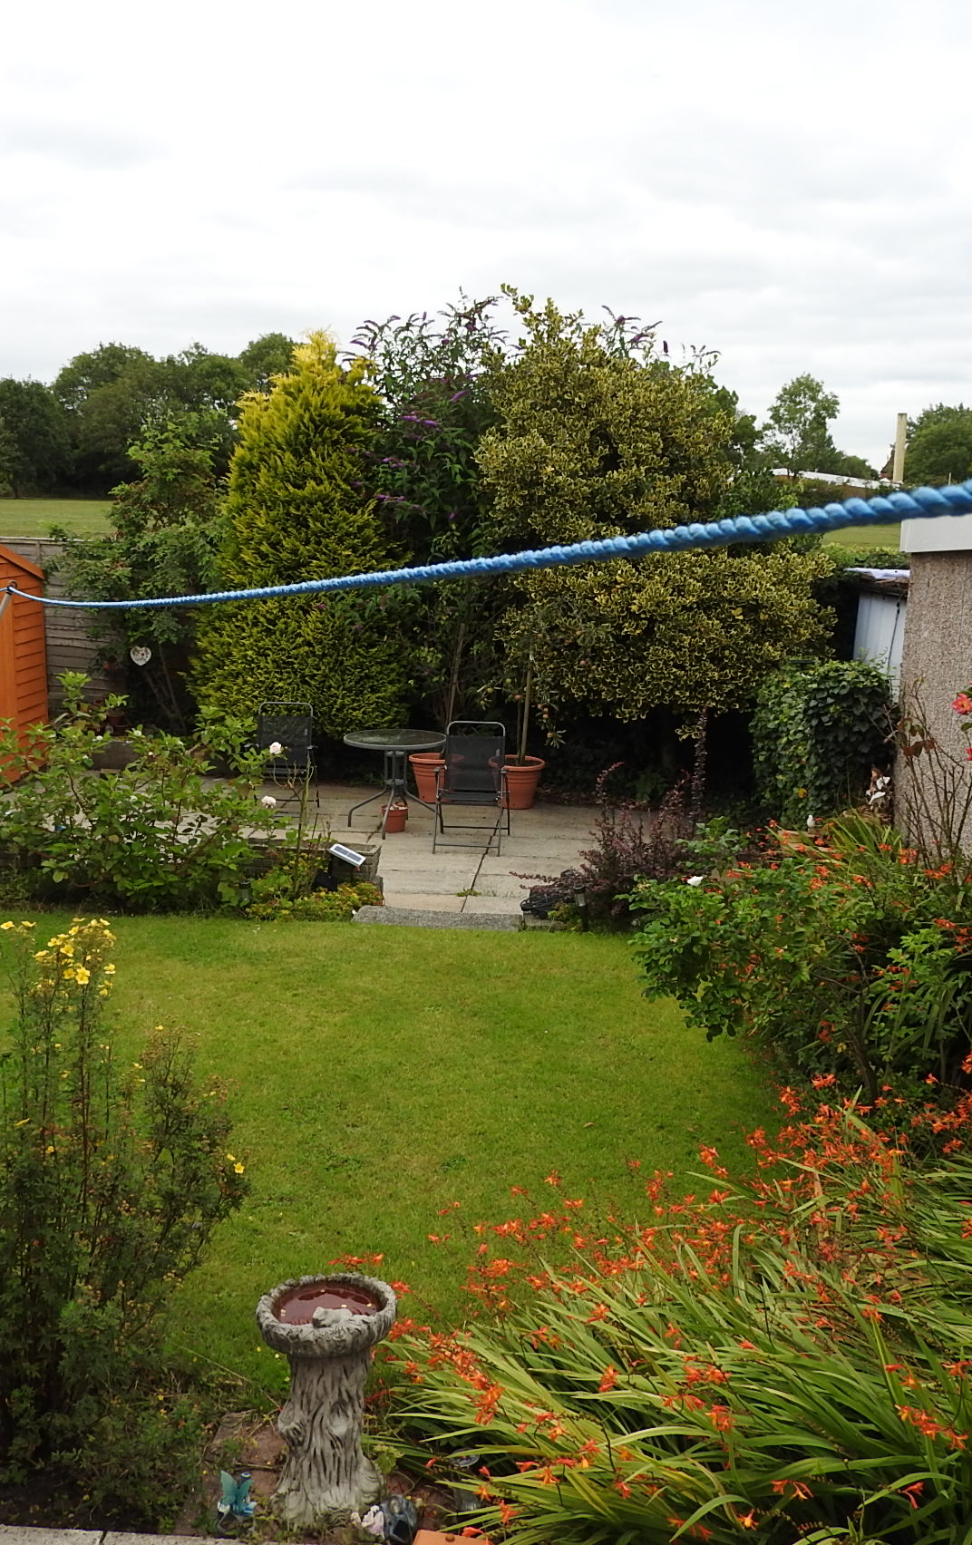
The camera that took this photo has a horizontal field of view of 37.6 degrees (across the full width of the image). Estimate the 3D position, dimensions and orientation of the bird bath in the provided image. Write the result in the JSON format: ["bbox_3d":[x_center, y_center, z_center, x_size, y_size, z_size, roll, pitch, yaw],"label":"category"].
[{"bbox_3d":[-0.318,1.266,2.897,0.282,0.439,0.282,2,11,0],"label":"bird bath"}]

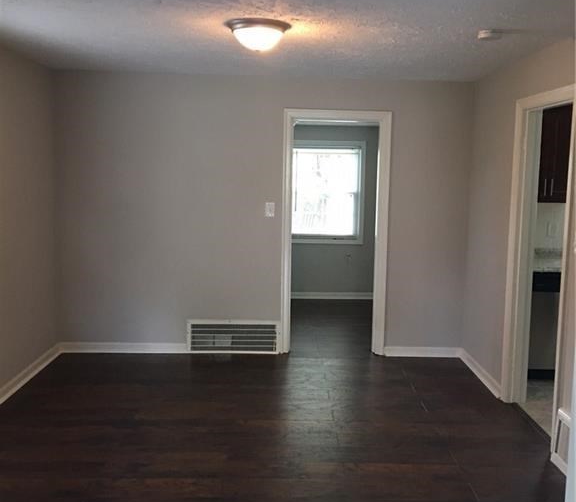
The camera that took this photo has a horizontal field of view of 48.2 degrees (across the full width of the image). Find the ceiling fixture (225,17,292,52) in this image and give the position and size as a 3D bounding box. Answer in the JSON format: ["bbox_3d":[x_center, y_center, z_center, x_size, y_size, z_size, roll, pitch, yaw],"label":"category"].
[{"bbox_3d":[-0.160,-1.154,3.487,0.360,0.135,0.360,1,8,-1],"label":"ceiling fixture"}]

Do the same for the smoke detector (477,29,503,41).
[{"bbox_3d":[1.122,-1.192,3.572,0.134,0.040,0.134,1,7,-1],"label":"smoke detector"}]

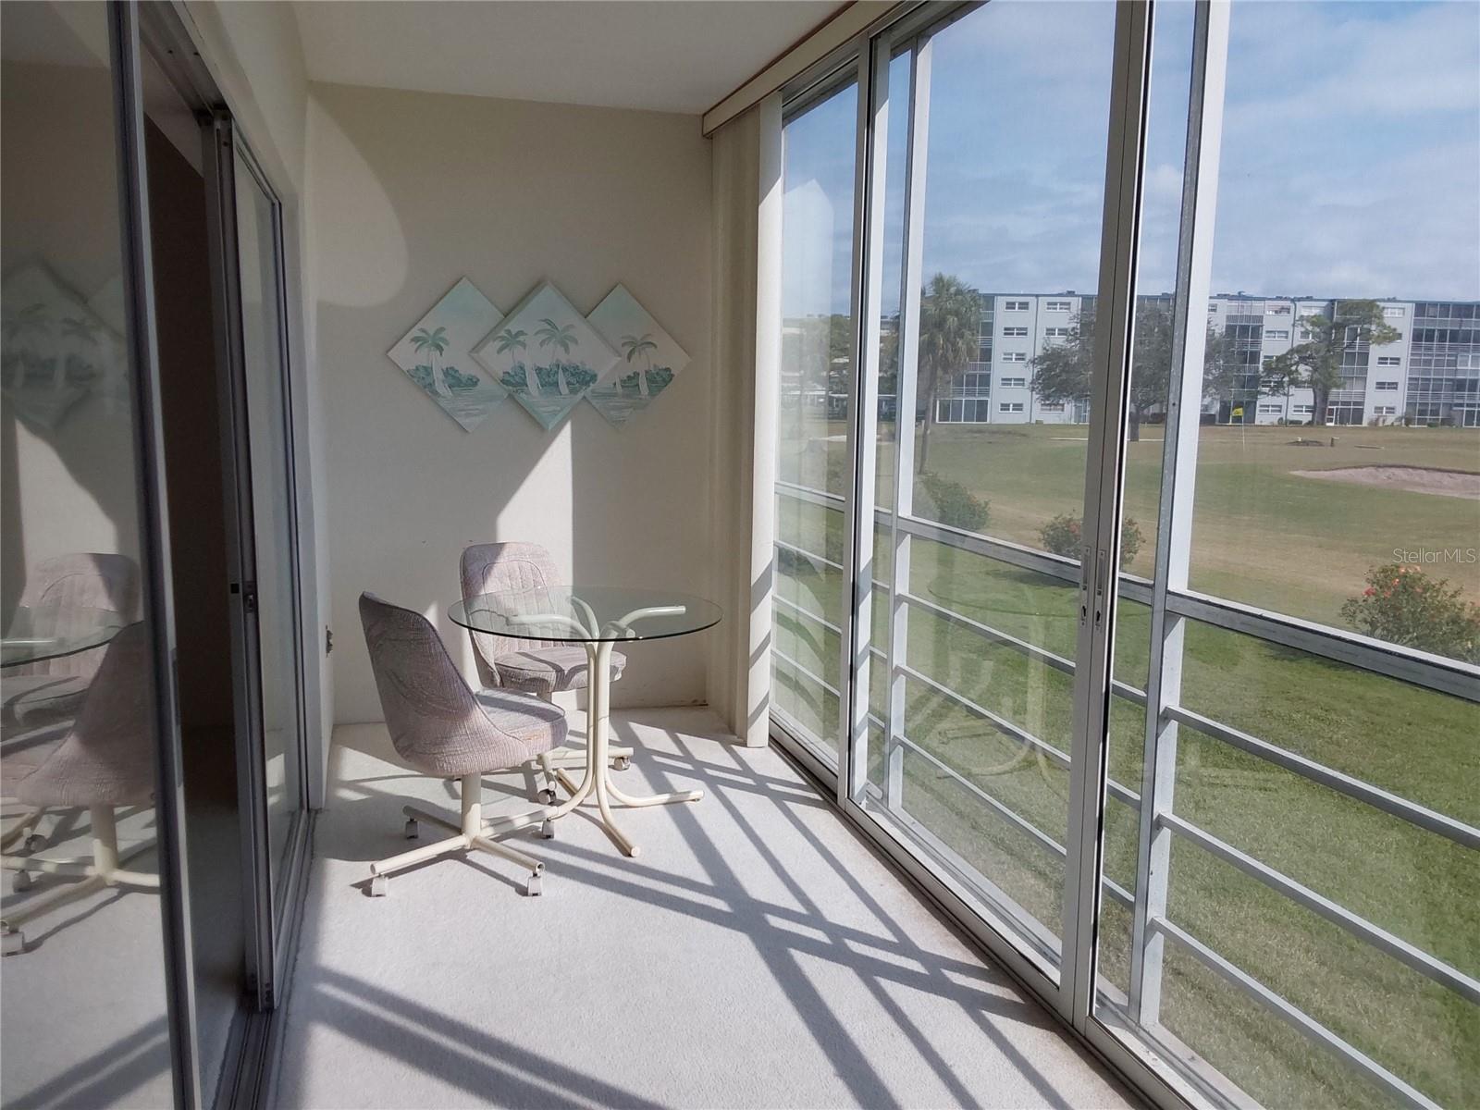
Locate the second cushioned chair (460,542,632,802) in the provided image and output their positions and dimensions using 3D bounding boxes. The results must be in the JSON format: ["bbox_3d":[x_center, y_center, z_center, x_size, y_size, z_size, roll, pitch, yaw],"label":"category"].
[{"bbox_3d":[-0.734,0.406,4.463,0.600,0.860,0.620,-7,12,-43],"label":"second cushioned chair"}]

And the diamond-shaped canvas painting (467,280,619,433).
[{"bbox_3d":[-0.810,-0.834,5.022,0.620,0.620,0.040,-2,9,-17],"label":"diamond-shaped canvas painting"}]

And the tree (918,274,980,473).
[{"bbox_3d":[9.125,-7.877,52.637,3.200,8.790,3.200,-2,9,-17],"label":"tree"}]

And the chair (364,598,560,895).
[{"bbox_3d":[-0.825,0.533,3.627,0.650,0.860,0.630,-7,12,-44],"label":"chair"}]

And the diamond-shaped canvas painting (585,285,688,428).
[{"bbox_3d":[-0.510,-0.846,5.124,0.620,0.620,0.030,-2,9,-17],"label":"diamond-shaped canvas painting"}]

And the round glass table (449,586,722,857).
[{"bbox_3d":[-0.500,0.541,4.067,0.905,0.722,0.905,1,9,0],"label":"round glass table"}]

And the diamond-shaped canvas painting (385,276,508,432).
[{"bbox_3d":[-1.132,-0.833,4.968,0.620,0.620,0.030,-2,9,-17],"label":"diamond-shaped canvas painting"}]

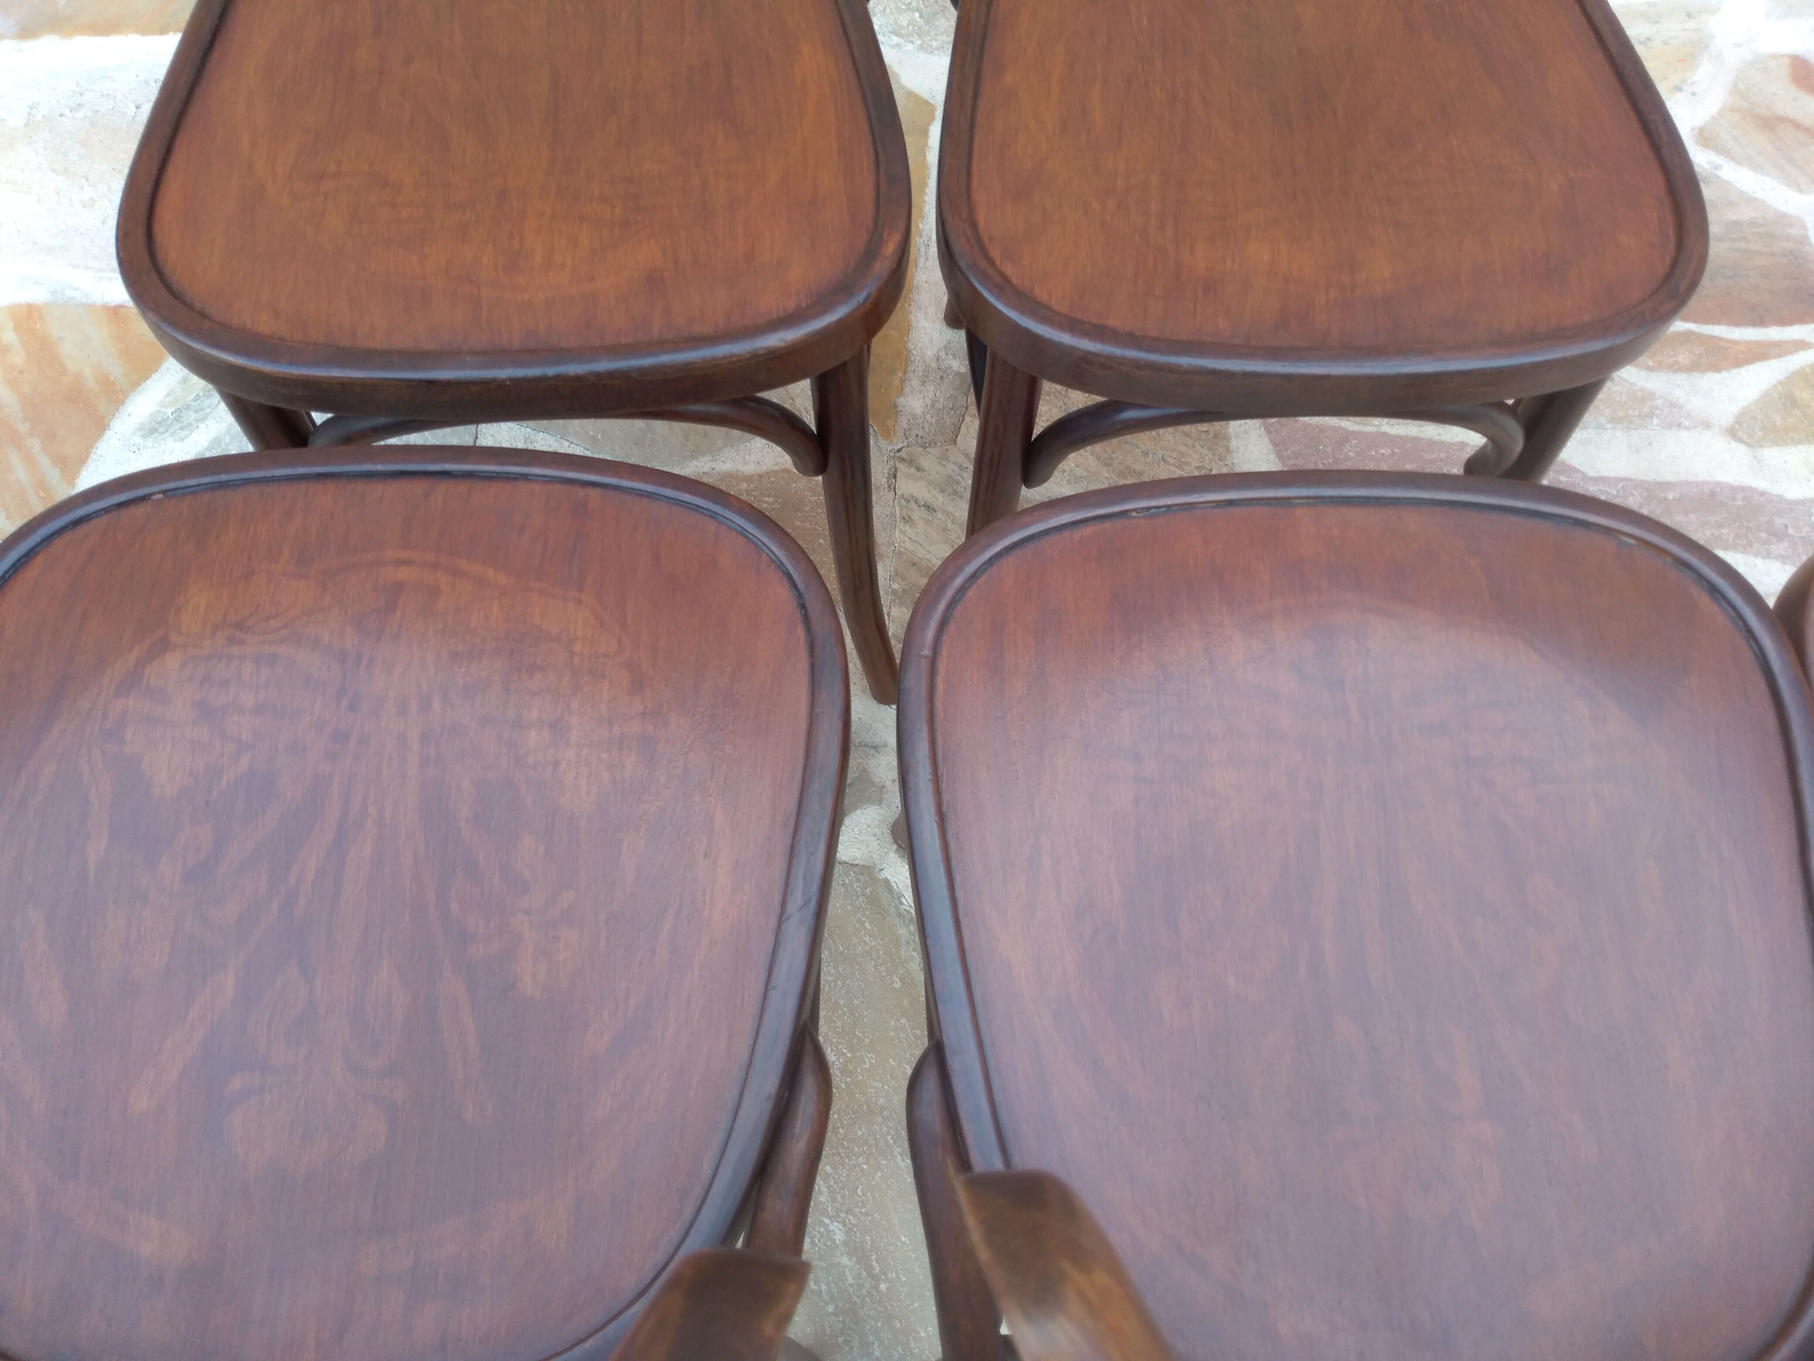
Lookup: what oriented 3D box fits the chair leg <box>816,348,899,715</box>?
[{"bbox_3d":[-0.027,-0.081,0.906,0.056,0.418,0.047,-1,67,-2],"label":"chair leg"}]

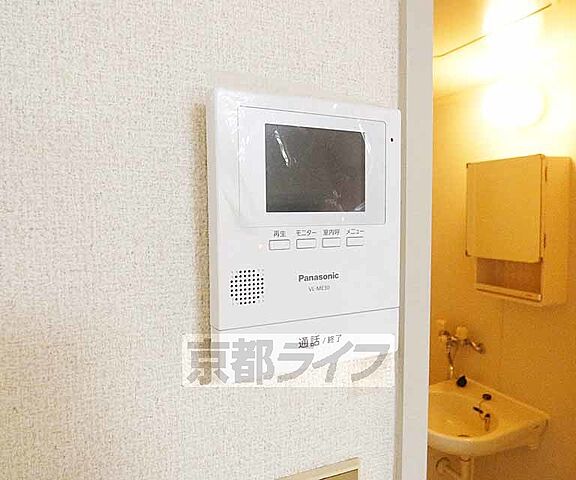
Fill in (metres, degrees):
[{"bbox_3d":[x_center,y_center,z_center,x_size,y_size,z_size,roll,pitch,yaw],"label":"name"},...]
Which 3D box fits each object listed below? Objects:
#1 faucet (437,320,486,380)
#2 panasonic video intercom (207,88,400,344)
[{"bbox_3d":[0.719,0.468,1.706,0.150,0.235,0.200,-2,4,-25],"label":"faucet"},{"bbox_3d":[0.015,-0.004,0.262,0.129,0.166,0.023,-2,4,-24],"label":"panasonic video intercom"}]

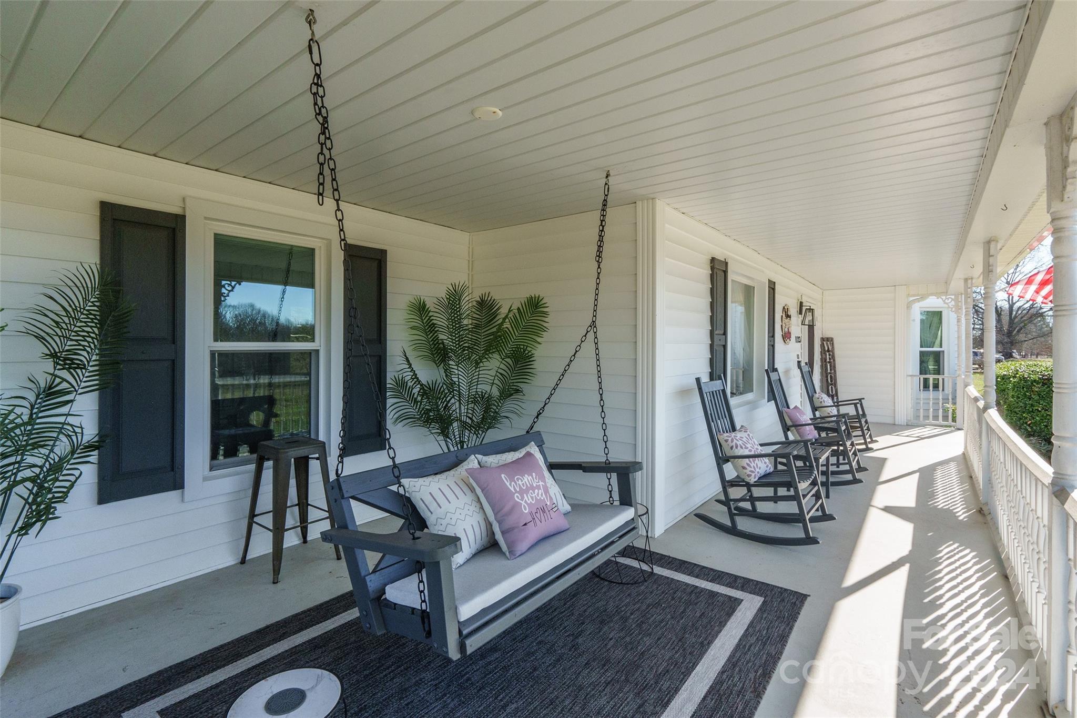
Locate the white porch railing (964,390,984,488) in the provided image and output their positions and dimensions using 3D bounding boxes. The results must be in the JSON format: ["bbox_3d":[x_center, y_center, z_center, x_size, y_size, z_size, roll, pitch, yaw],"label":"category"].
[{"bbox_3d":[4.706,0.796,5.140,0.090,0.820,2.650,1,1,39],"label":"white porch railing"}]

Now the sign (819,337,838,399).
[{"bbox_3d":[5.320,0.375,8.700,0.220,1.520,0.035,0,-6,12],"label":"sign"}]

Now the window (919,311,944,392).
[{"bbox_3d":[7.586,-0.179,9.250,0.520,1.570,0.100,0,1,-5],"label":"window"}]

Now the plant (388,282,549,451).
[{"bbox_3d":[-0.560,0.345,3.830,1.120,1.860,1.170,1,1,39],"label":"plant"}]

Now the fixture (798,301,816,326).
[{"bbox_3d":[4.150,-0.700,7.380,0.220,0.390,0.180,1,1,39],"label":"fixture"}]

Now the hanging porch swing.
[{"bbox_3d":[-0.169,-0.055,2.266,0.720,2.120,1.780,1,1,38],"label":"hanging porch swing"}]

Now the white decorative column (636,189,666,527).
[{"bbox_3d":[0.837,0.058,3.570,0.160,2.460,0.160,1,1,39],"label":"white decorative column"}]

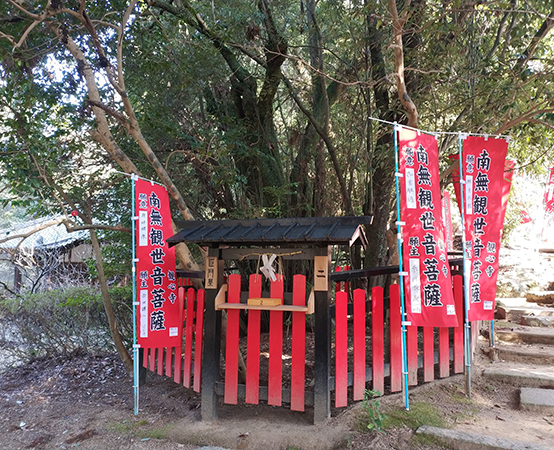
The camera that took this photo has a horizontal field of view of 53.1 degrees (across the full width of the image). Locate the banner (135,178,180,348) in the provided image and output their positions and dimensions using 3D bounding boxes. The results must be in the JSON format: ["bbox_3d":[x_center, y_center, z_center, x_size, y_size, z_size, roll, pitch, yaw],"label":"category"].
[{"bbox_3d":[-1.289,0.414,6.061,0.520,1.783,0.070,3,-7,-44],"label":"banner"}]

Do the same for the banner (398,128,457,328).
[{"bbox_3d":[1.384,0.013,5.119,0.520,1.789,0.070,1,-6,-20],"label":"banner"}]

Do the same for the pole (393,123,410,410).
[{"bbox_3d":[1.118,0.342,4.970,0.030,2.568,0.030,-1,-5,0],"label":"pole"}]

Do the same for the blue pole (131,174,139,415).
[{"bbox_3d":[-1.493,0.711,5.830,0.030,2.506,0.030,-2,-5,0],"label":"blue pole"}]

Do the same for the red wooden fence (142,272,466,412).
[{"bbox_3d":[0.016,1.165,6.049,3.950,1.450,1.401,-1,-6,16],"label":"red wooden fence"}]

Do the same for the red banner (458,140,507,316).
[{"bbox_3d":[2.046,0.039,5.415,0.500,1.775,0.070,2,-6,-20],"label":"red banner"}]

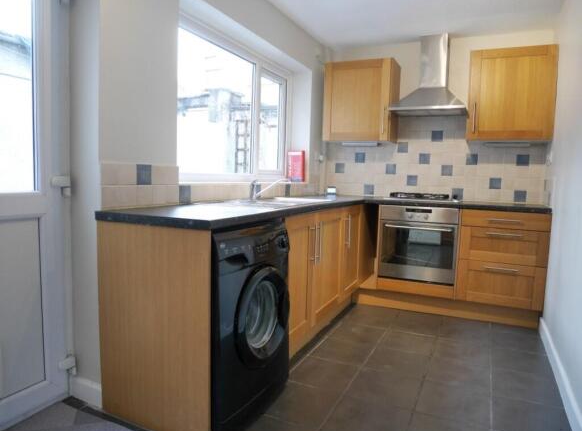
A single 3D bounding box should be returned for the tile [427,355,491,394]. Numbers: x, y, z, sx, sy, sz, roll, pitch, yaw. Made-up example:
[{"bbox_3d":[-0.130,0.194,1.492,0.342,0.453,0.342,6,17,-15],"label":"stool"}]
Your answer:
[{"bbox_3d":[0.952,0.902,2.293,0.335,0.010,0.342,4,5,26],"label":"tile"}]

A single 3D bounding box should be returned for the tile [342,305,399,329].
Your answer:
[{"bbox_3d":[0.646,0.817,3.183,0.335,0.010,0.342,4,5,26],"label":"tile"}]

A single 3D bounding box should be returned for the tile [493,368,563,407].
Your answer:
[{"bbox_3d":[1.252,0.922,2.160,0.335,0.010,0.342,4,5,26],"label":"tile"}]

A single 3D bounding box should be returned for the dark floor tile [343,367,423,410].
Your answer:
[{"bbox_3d":[0.498,0.905,2.120,0.335,0.010,0.342,4,5,26],"label":"dark floor tile"}]

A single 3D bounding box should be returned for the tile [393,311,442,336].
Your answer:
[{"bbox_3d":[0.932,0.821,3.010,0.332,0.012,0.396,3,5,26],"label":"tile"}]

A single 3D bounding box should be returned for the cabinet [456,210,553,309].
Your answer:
[{"bbox_3d":[1.661,0.301,3.209,0.586,0.699,0.570,3,5,26],"label":"cabinet"}]

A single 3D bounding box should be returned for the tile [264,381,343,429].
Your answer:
[{"bbox_3d":[0.040,0.896,1.928,0.338,0.012,0.333,3,5,26],"label":"tile"}]

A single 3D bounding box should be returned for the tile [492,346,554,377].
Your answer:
[{"bbox_3d":[1.361,0.873,2.402,0.308,0.012,0.333,3,5,26],"label":"tile"}]

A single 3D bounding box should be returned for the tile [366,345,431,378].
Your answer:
[{"bbox_3d":[0.650,0.882,2.432,0.335,0.010,0.342,4,5,26],"label":"tile"}]

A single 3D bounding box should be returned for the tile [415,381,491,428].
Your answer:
[{"bbox_3d":[0.784,0.903,1.940,0.332,0.012,0.333,3,5,26],"label":"tile"}]

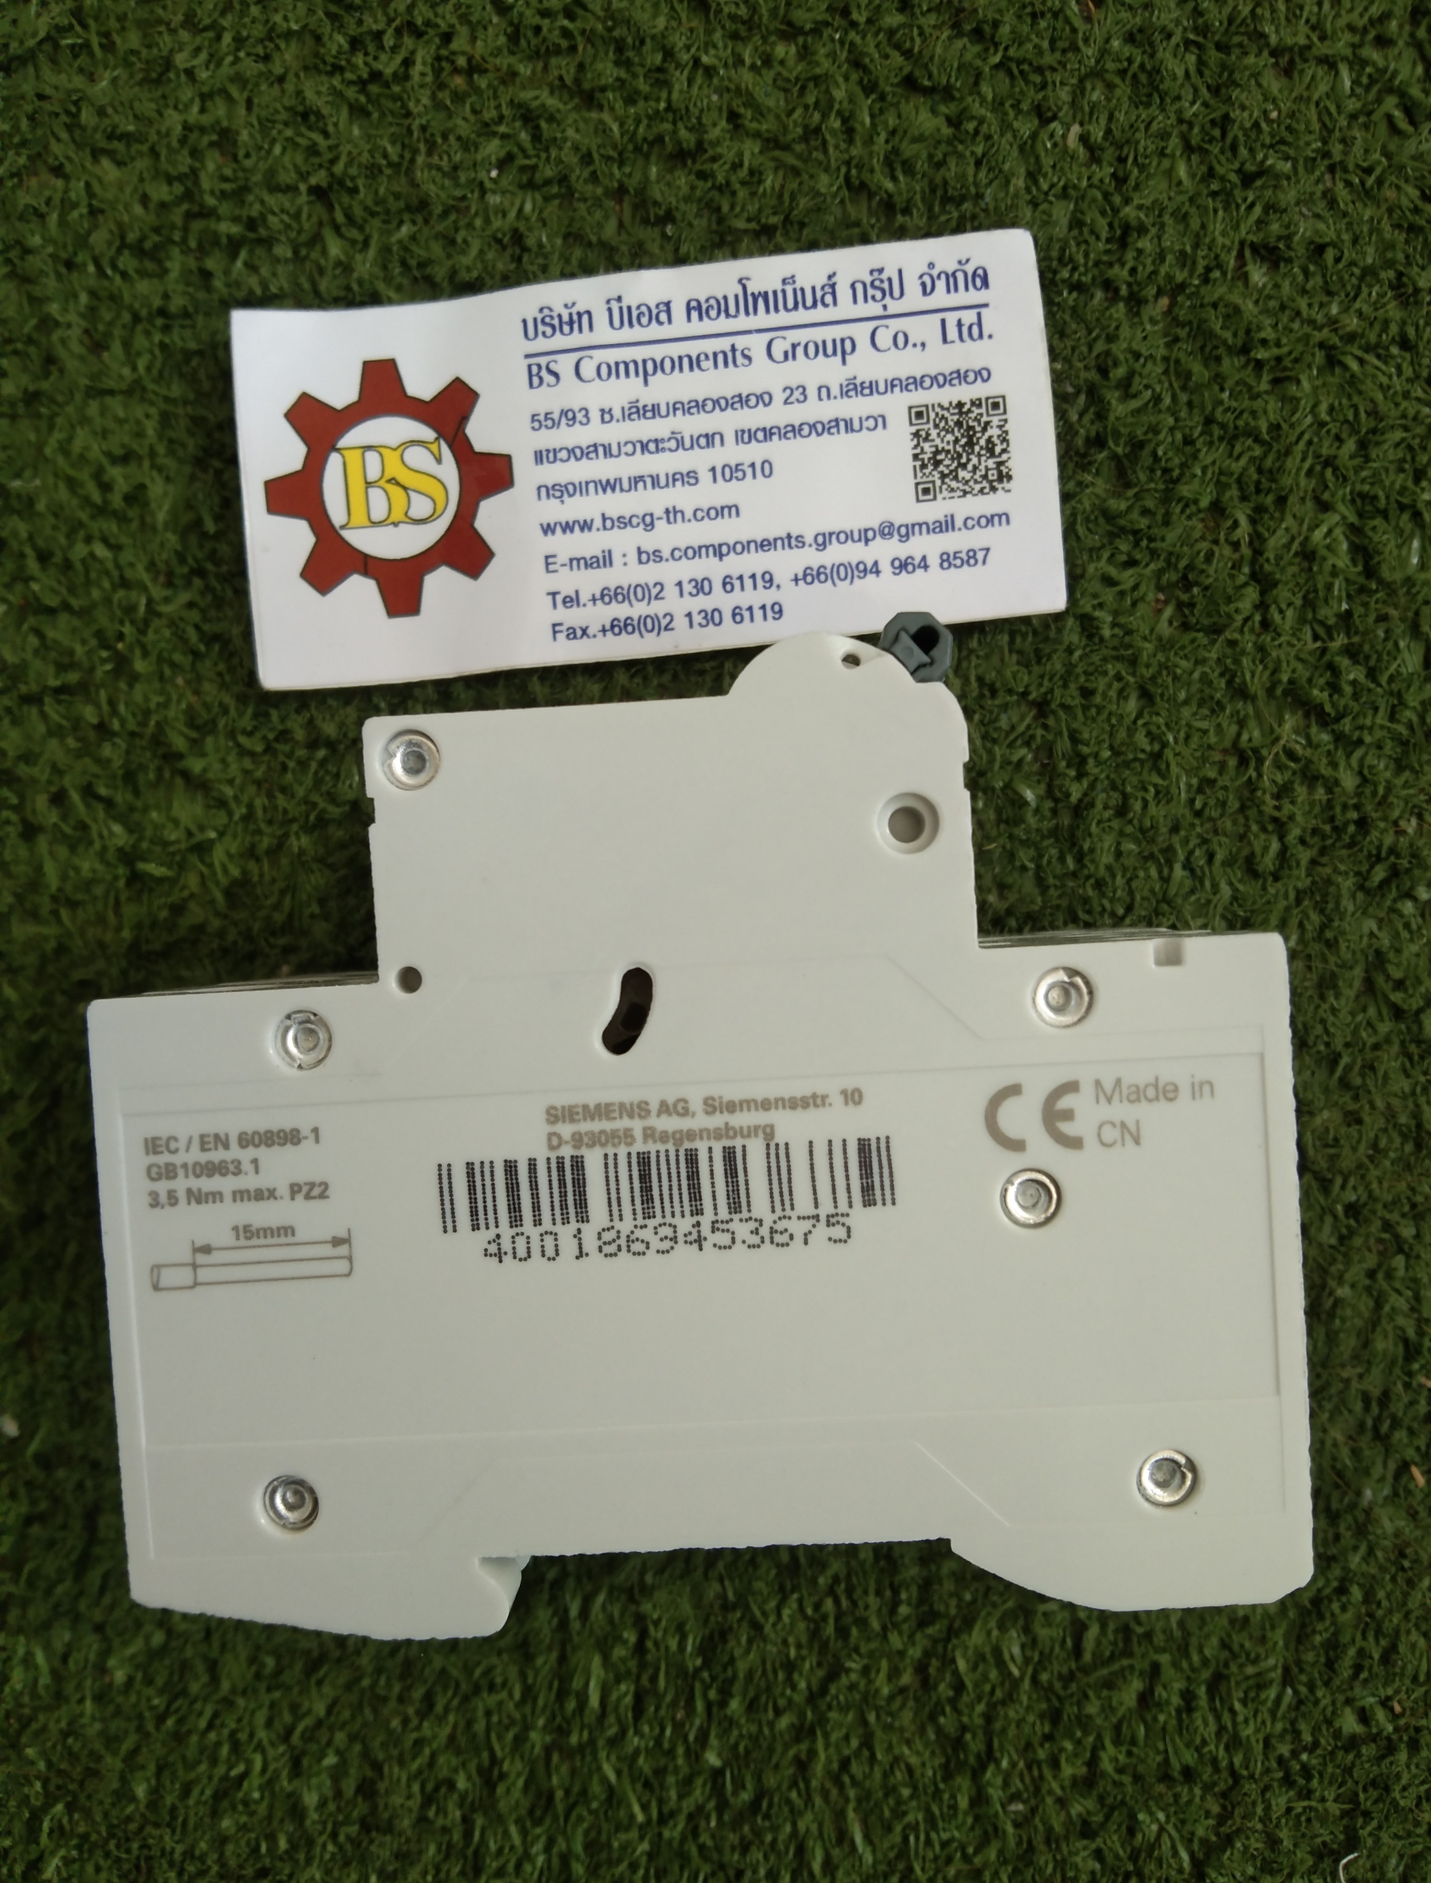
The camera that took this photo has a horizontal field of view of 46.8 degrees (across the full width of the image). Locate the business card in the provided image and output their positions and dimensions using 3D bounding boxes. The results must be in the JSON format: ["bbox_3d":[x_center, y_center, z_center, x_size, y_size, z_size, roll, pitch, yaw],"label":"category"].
[{"bbox_3d":[-0.006,-0.044,0.150,0.074,0.004,0.035,-5,90,0],"label":"business card"}]

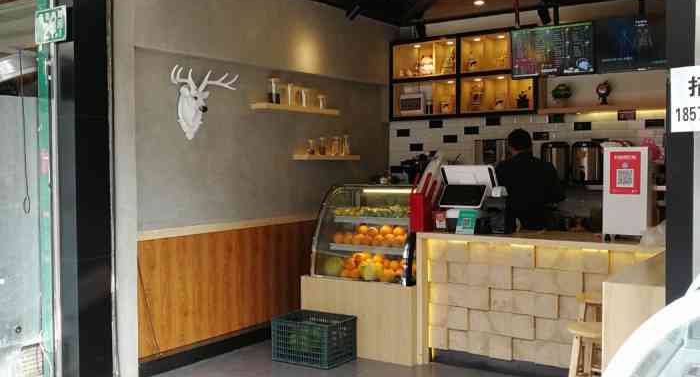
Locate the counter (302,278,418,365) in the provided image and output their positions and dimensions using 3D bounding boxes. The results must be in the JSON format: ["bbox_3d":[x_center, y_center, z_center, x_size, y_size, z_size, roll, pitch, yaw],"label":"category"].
[{"bbox_3d":[0.230,0.926,5.511,0.949,0.543,0.710,1,2,34],"label":"counter"}]

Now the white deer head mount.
[{"bbox_3d":[-1.020,-0.573,4.969,0.230,0.475,0.630,1,2,34],"label":"white deer head mount"}]

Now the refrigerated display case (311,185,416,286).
[{"bbox_3d":[0.240,0.317,5.505,0.830,0.680,0.650,1,2,34],"label":"refrigerated display case"}]

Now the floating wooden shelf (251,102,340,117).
[{"bbox_3d":[-0.415,-0.638,5.914,0.160,0.045,0.980,1,2,34],"label":"floating wooden shelf"}]

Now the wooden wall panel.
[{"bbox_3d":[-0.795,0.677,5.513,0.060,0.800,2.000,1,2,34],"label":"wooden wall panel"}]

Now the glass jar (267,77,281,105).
[{"bbox_3d":[-0.595,-0.767,5.667,0.106,0.218,0.106,0,2,0],"label":"glass jar"}]

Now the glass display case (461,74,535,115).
[{"bbox_3d":[1.355,-0.821,6.458,0.730,0.363,0.270,1,2,34],"label":"glass display case"}]

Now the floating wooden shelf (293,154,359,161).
[{"bbox_3d":[-0.184,-0.267,6.301,0.145,0.047,0.783,1,2,34],"label":"floating wooden shelf"}]

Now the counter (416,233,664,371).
[{"bbox_3d":[1.356,0.759,4.817,1.680,0.902,0.670,1,2,34],"label":"counter"}]

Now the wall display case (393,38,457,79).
[{"bbox_3d":[0.757,-1.194,6.848,0.705,0.366,0.270,1,2,34],"label":"wall display case"}]

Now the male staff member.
[{"bbox_3d":[1.352,0.361,5.542,0.520,1.640,0.380,0,2,26],"label":"male staff member"}]

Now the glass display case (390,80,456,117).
[{"bbox_3d":[0.760,-0.830,6.860,0.705,0.363,0.270,1,2,34],"label":"glass display case"}]

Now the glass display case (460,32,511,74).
[{"bbox_3d":[1.340,-1.186,6.455,0.700,0.366,0.270,1,2,34],"label":"glass display case"}]

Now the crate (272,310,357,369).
[{"bbox_3d":[-0.252,1.062,5.127,0.480,0.295,0.340,1,2,33],"label":"crate"}]

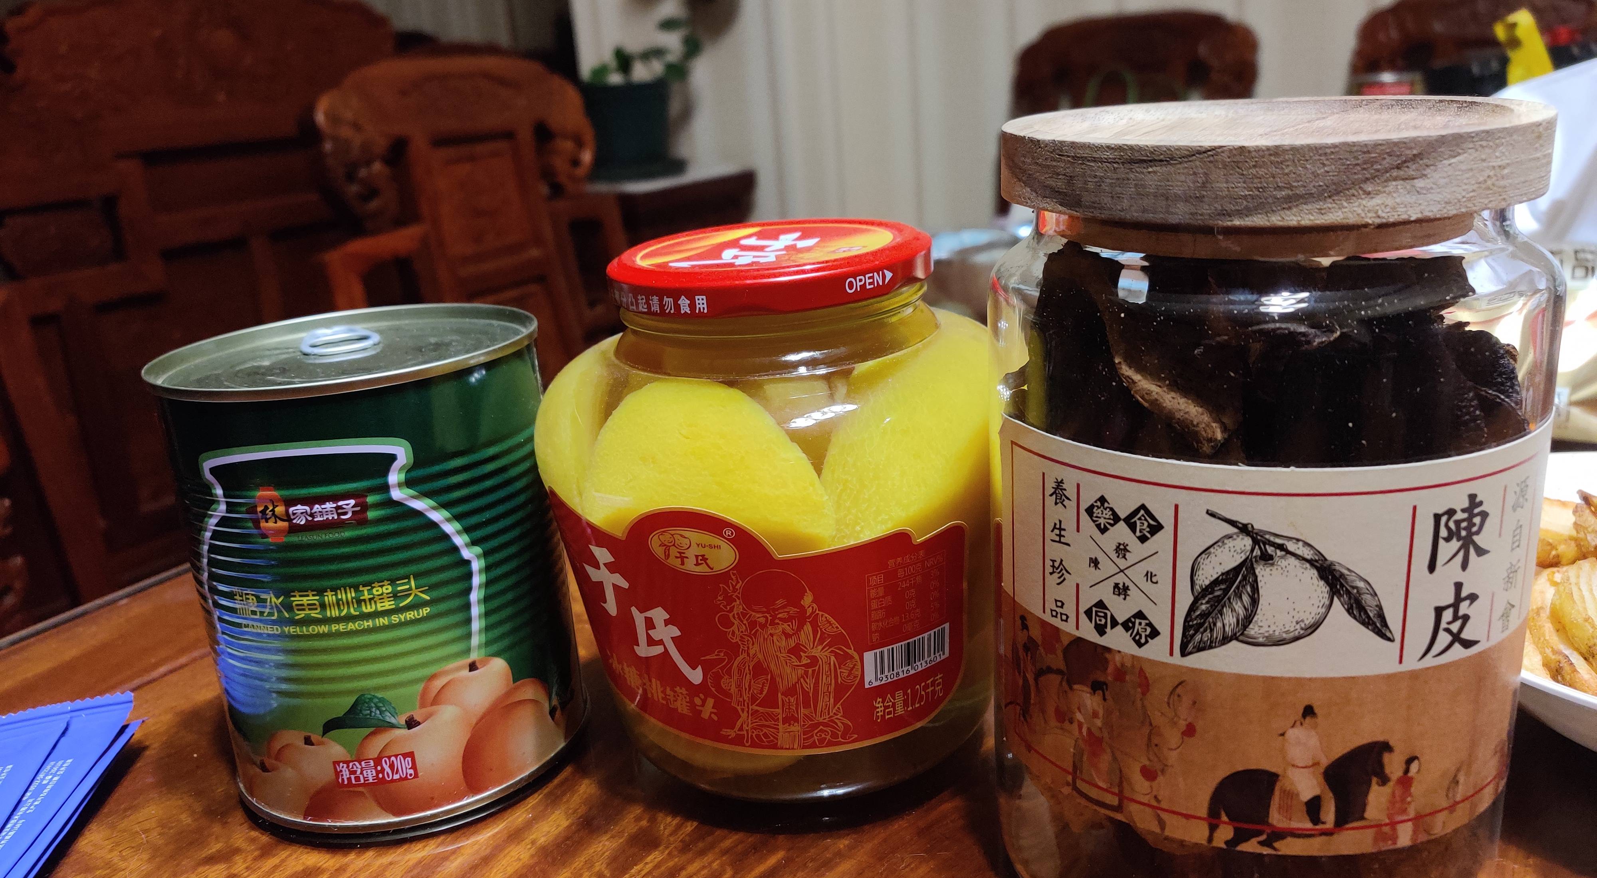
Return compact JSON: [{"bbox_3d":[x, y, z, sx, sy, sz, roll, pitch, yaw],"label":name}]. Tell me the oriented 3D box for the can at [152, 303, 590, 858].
[{"bbox_3d":[-0.119,0.031,0.358,0.102,0.121,0.102,-11,18,-19],"label":"can"}]

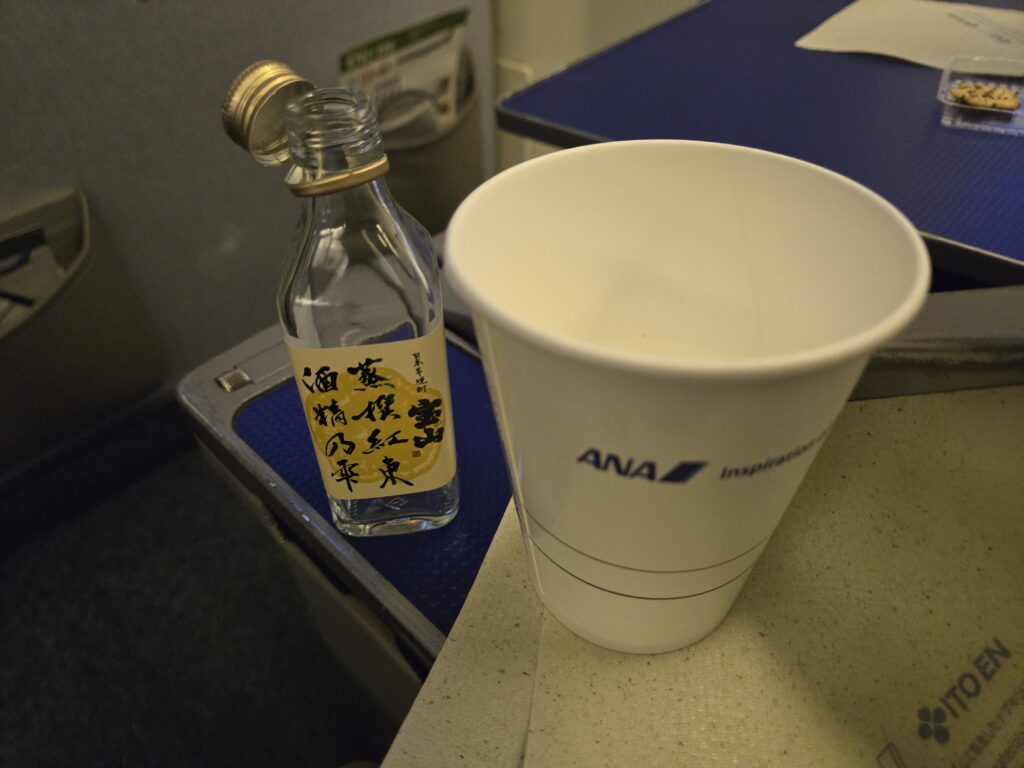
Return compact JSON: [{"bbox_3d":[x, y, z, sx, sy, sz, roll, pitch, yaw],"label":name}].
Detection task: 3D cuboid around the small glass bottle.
[{"bbox_3d":[-0.035,-0.013,0.159,0.037,0.109,0.035,-6,40,-6],"label":"small glass bottle"}]

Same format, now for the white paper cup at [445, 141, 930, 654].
[{"bbox_3d":[0.029,0.009,0.142,0.076,0.092,0.076,-2,40,1],"label":"white paper cup"}]

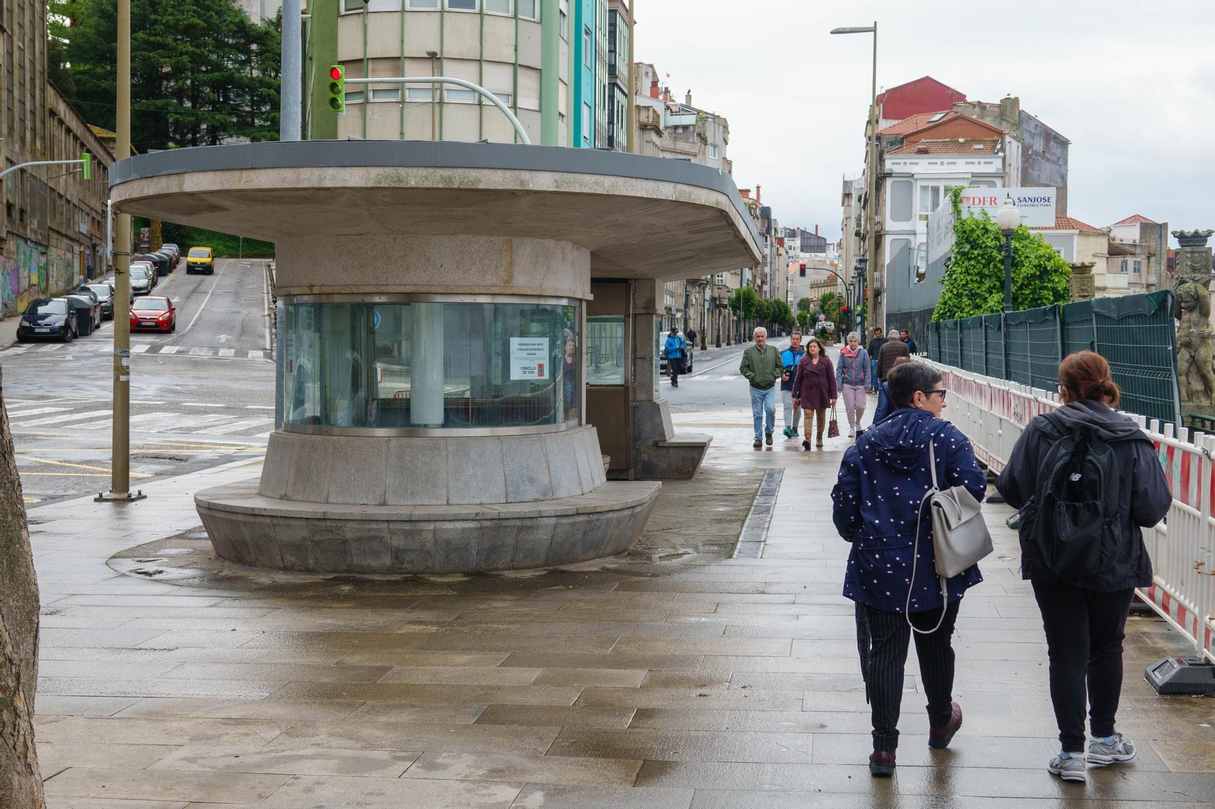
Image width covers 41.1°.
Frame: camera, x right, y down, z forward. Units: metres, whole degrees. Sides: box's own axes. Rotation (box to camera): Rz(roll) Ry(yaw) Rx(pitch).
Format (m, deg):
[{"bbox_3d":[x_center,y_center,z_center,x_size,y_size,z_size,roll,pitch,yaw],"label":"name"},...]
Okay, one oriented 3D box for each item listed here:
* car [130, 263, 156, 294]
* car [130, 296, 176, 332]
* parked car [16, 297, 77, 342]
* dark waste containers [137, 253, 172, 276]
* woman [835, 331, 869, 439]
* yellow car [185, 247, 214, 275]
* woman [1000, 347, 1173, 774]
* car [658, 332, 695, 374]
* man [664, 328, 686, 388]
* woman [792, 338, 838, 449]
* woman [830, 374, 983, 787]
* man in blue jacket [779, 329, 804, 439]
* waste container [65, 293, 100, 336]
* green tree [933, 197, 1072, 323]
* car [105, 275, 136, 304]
[{"bbox_3d":[-27.157,-7.104,93.500,1.760,1.480,4.200,0,7,-12],"label":"car"},{"bbox_3d":[-19.289,-3.859,68.641,1.830,1.490,4.340,0,6,-12],"label":"car"},{"bbox_3d":[-21.047,-3.252,61.026,1.830,1.590,4.330,0,6,-12],"label":"parked car"},{"bbox_3d":[-33.232,-10.405,119.392,1.800,1.560,6.600,0,8,-11],"label":"dark waste containers"},{"bbox_3d":[3.838,-0.308,25.400,0.540,1.650,0.420,1,3,7],"label":"woman"},{"bbox_3d":[-30.931,-10.969,123.246,1.910,1.970,4.900,0,7,-12],"label":"yellow car"},{"bbox_3d":[1.835,0.605,6.280,0.630,1.630,0.500,1,2,6],"label":"woman"},{"bbox_3d":[2.273,-1.888,59.200,1.800,1.520,4.300,1,2,8],"label":"car"},{"bbox_3d":[1.984,-1.357,47.000,0.580,1.720,0.420,-1,3,-21],"label":"man"},{"bbox_3d":[2.970,-0.150,23.300,0.620,1.600,0.420,1,2,9],"label":"woman"},{"bbox_3d":[1.190,0.610,6.380,0.590,1.590,0.500,1,2,7],"label":"woman"},{"bbox_3d":[2.926,-0.307,25.600,0.520,1.680,0.420,1,3,6],"label":"man in blue jacket"},{"bbox_3d":[-21.255,-3.646,65.198,1.400,1.630,1.750,0,6,-12],"label":"waste container"},{"bbox_3d":[9.986,-2.702,41.000,3.500,5.200,3.300,1,3,7],"label":"green tree"},{"bbox_3d":[-26.414,-6.256,87.500,1.760,1.500,4.200,0,7,-12],"label":"car"}]

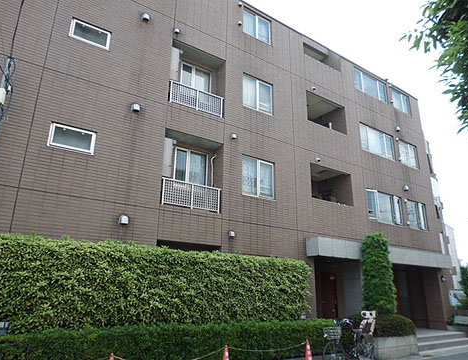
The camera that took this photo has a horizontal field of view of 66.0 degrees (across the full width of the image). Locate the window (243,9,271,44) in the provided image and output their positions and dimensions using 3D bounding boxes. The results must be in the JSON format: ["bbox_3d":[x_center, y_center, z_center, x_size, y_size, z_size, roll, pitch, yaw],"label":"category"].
[{"bbox_3d":[0.787,-5.270,12.424,1.227,1.093,0.120,13,-21,-32],"label":"window"}]

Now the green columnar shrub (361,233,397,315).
[{"bbox_3d":[4.516,3.051,11.165,0.760,2.770,0.740,13,-21,-32],"label":"green columnar shrub"}]

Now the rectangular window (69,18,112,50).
[{"bbox_3d":[-3.513,-3.556,8.864,0.960,0.573,0.120,13,-21,-32],"label":"rectangular window"}]

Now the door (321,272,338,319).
[{"bbox_3d":[3.453,4.364,12.867,0.804,1.984,0.066,13,-21,-32],"label":"door"}]

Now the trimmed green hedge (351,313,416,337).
[{"bbox_3d":[4.400,4.348,10.851,2.050,0.607,0.984,13,-21,-32],"label":"trimmed green hedge"}]

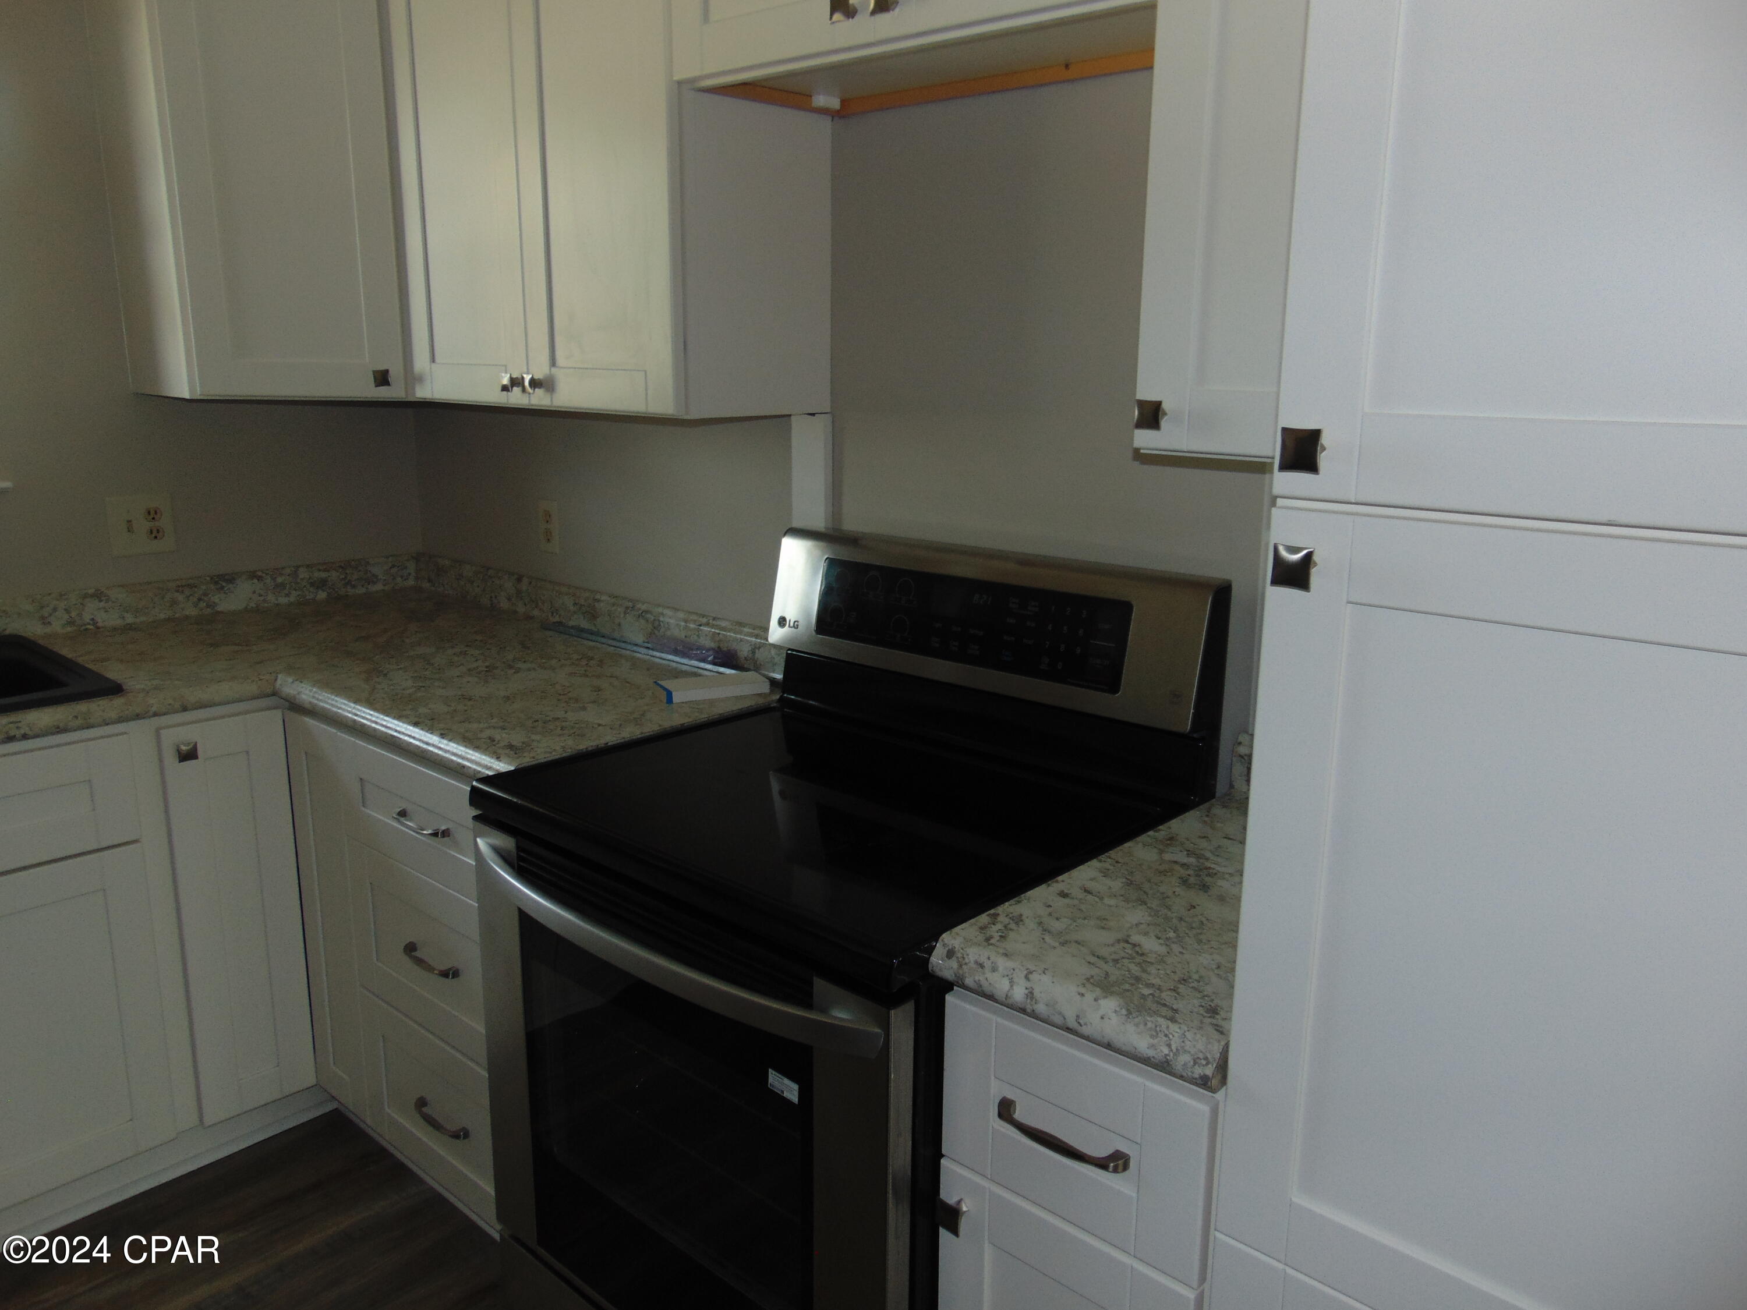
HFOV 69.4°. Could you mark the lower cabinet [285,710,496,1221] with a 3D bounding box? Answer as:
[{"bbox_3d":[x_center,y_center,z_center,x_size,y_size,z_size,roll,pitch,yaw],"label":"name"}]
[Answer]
[{"bbox_3d":[-0.581,0.481,2.305,0.741,0.805,0.600,12,17,41],"label":"lower cabinet"}]

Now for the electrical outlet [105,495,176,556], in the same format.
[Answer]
[{"bbox_3d":[-1.508,-0.266,2.601,0.010,0.117,0.118,12,17,41],"label":"electrical outlet"}]

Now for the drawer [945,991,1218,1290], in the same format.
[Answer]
[{"bbox_3d":[0.322,0.407,1.317,0.286,0.182,0.447,12,17,41],"label":"drawer"}]

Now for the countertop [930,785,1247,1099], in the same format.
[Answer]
[{"bbox_3d":[0.382,0.273,1.361,0.306,0.040,0.632,12,17,41],"label":"countertop"}]

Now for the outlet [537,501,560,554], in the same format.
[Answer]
[{"bbox_3d":[-0.697,-0.272,2.688,0.070,0.114,0.010,12,17,41],"label":"outlet"}]

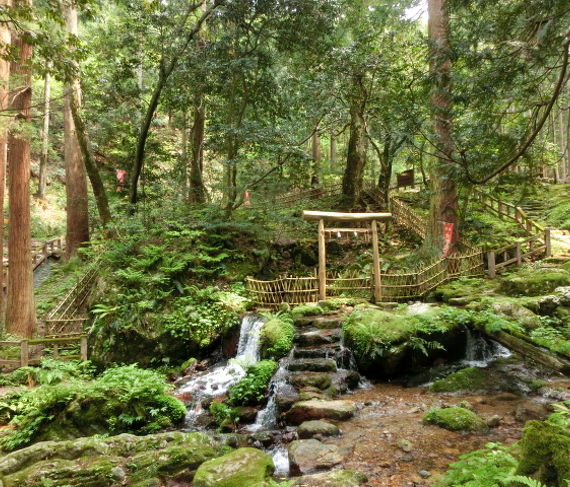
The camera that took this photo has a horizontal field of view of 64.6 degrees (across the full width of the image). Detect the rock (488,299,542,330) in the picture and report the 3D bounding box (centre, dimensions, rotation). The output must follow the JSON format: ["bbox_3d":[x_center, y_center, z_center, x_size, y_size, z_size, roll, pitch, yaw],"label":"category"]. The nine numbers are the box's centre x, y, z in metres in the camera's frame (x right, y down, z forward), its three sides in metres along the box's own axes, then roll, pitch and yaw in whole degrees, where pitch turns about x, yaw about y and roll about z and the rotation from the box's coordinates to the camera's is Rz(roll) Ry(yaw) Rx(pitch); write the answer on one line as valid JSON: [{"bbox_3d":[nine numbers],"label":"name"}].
[{"bbox_3d":[4.580,1.420,9.000,0.950,0.570,0.700,0,0,17],"label":"rock"}]

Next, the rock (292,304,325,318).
[{"bbox_3d":[0.500,1.440,9.500,0.660,0.270,0.450,0,0,0],"label":"rock"}]

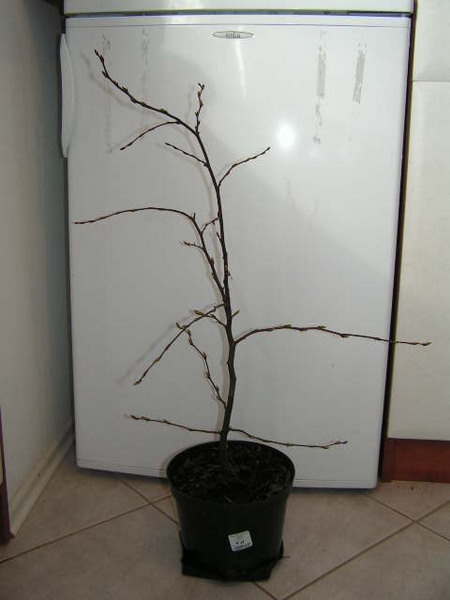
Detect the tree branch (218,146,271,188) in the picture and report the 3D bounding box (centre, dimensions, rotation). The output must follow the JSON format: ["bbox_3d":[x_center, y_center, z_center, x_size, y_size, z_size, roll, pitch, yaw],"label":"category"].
[{"bbox_3d":[0.027,-0.193,0.957,0.086,0.066,0.026,-5,13,-25],"label":"tree branch"}]

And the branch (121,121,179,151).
[{"bbox_3d":[-0.102,-0.222,0.891,0.083,0.045,0.019,-1,12,-7],"label":"branch"}]

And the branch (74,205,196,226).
[{"bbox_3d":[-0.140,-0.129,1.023,0.198,0.035,0.022,3,12,7],"label":"branch"}]

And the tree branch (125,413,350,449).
[{"bbox_3d":[0.018,0.209,1.026,0.347,0.042,0.034,2,12,5],"label":"tree branch"}]

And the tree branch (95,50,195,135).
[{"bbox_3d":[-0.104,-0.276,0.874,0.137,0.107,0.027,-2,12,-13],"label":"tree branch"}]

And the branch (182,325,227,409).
[{"bbox_3d":[-0.028,0.102,1.040,0.032,0.115,0.107,-10,16,-43],"label":"branch"}]

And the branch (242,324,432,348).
[{"bbox_3d":[0.165,0.053,0.999,0.302,0.032,0.029,0,12,-3],"label":"branch"}]

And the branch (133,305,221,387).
[{"bbox_3d":[-0.066,0.058,0.928,0.033,0.092,0.176,12,16,42],"label":"branch"}]

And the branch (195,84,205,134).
[{"bbox_3d":[-0.034,-0.261,0.897,0.015,0.071,0.025,1,12,0],"label":"branch"}]

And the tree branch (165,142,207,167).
[{"bbox_3d":[-0.055,-0.204,0.924,0.069,0.037,0.019,5,12,21],"label":"tree branch"}]

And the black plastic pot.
[{"bbox_3d":[0.009,0.323,1.031,0.198,0.138,0.198,1,12,0],"label":"black plastic pot"}]

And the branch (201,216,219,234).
[{"bbox_3d":[-0.023,-0.114,1.005,0.036,0.034,0.018,8,13,29],"label":"branch"}]

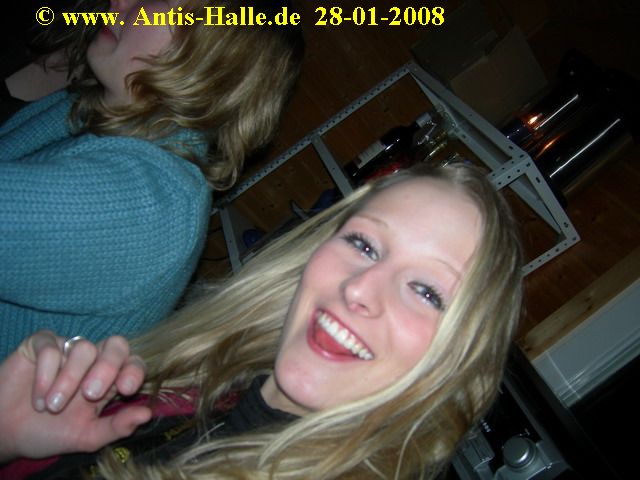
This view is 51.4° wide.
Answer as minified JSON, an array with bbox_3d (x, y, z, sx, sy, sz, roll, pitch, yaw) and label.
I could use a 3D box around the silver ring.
[{"bbox_3d":[-0.168,0.076,0.462,0.004,0.020,0.020,-22,-109,57],"label":"silver ring"}]

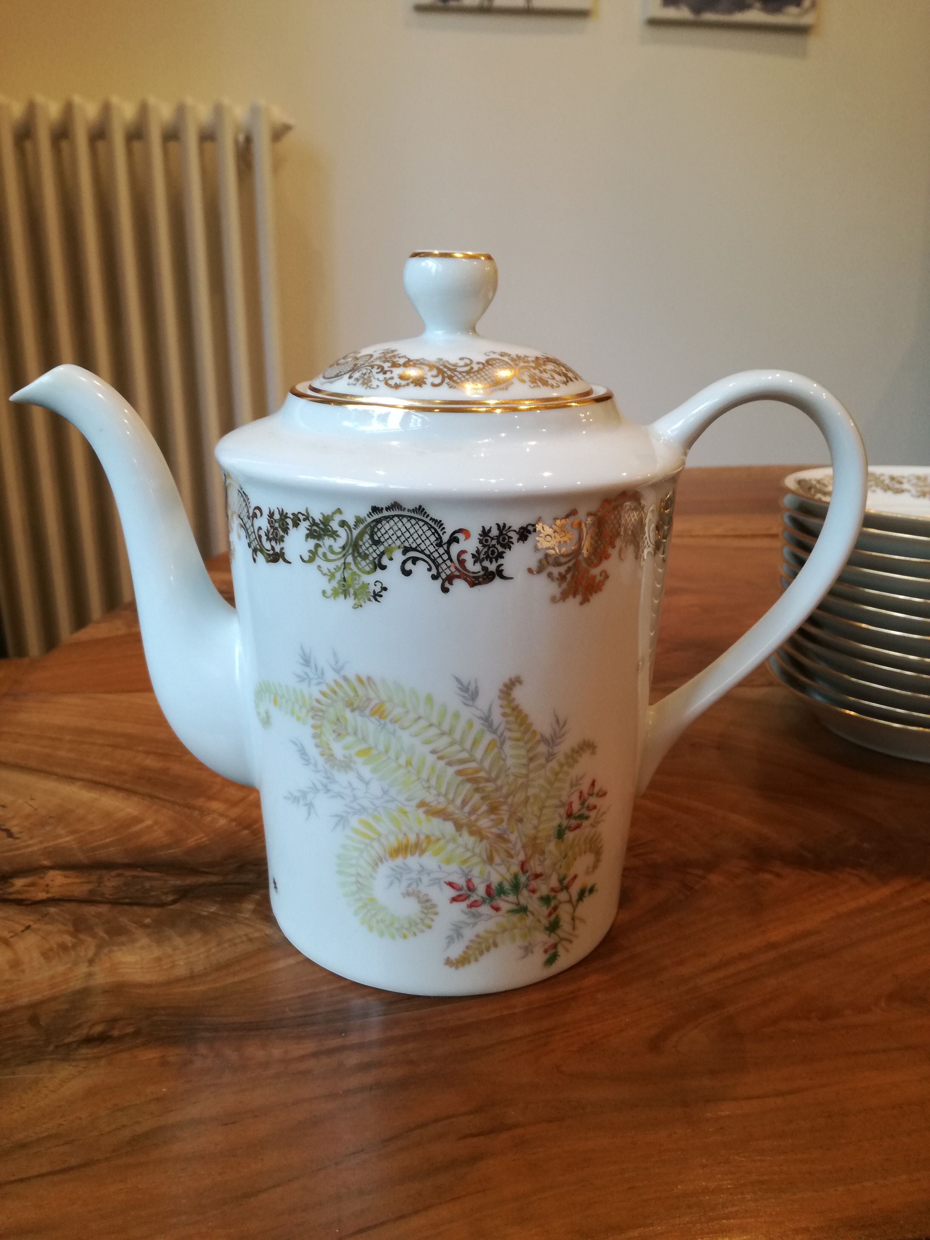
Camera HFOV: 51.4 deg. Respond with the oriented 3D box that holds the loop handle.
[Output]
[{"bbox_3d":[0.090,-0.006,0.307,0.064,0.143,0.014,2,19,5],"label":"loop handle"}]

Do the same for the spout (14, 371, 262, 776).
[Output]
[{"bbox_3d":[-0.107,-0.011,0.324,0.076,0.145,0.037,2,19,5],"label":"spout"}]

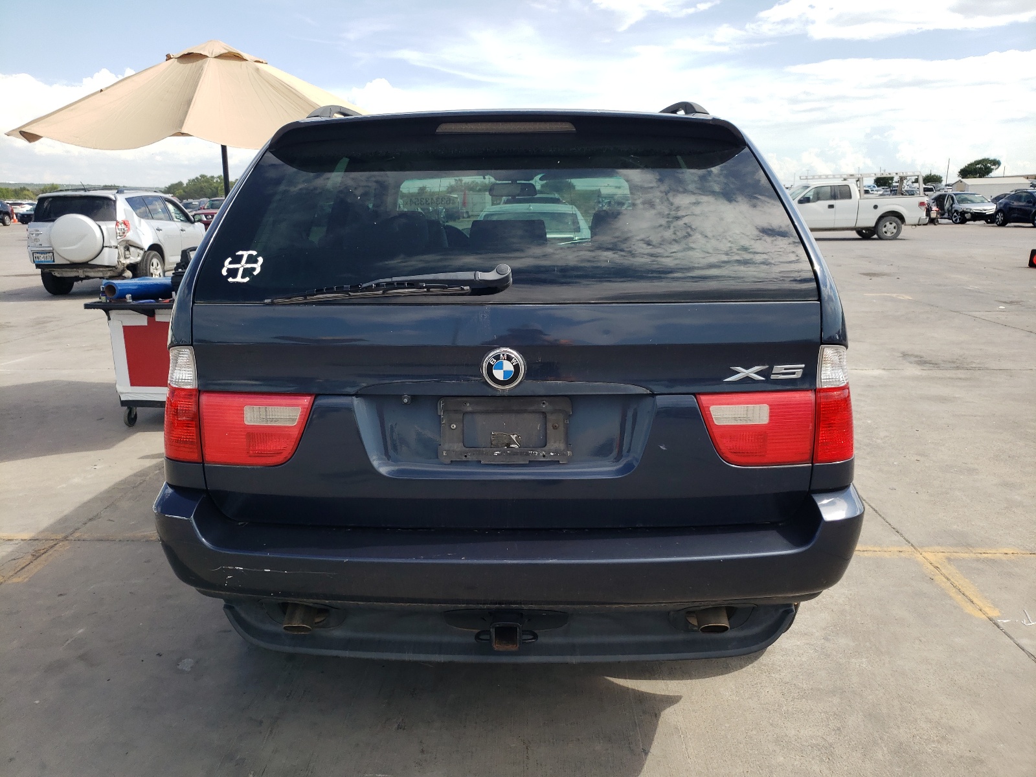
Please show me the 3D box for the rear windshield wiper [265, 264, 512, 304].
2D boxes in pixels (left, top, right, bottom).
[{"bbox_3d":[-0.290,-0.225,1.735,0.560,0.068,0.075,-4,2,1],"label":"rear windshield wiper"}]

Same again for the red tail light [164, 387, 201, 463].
[{"bbox_3d":[-0.784,0.087,1.835,0.140,0.190,0.170,0,14,1],"label":"red tail light"}]

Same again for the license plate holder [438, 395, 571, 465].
[{"bbox_3d":[-0.028,0.094,1.762,0.305,0.155,0.025,0,10,1],"label":"license plate holder"}]

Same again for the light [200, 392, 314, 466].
[{"bbox_3d":[-0.571,0.086,1.754,0.265,0.170,0.075,1,9,8],"label":"light"}]

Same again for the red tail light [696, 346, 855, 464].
[{"bbox_3d":[0.618,0.030,1.820,0.430,0.265,0.200,0,14,1],"label":"red tail light"}]

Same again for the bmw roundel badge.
[{"bbox_3d":[-0.031,-0.044,1.713,0.092,0.092,0.015,0,9,1],"label":"bmw roundel badge"}]

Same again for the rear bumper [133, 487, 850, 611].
[{"bbox_3d":[-0.022,0.346,1.946,1.800,0.240,0.460,0,14,1],"label":"rear bumper"}]

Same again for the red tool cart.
[{"bbox_3d":[-2.282,-0.206,5.347,1.000,0.850,0.600,-1,14,0],"label":"red tool cart"}]

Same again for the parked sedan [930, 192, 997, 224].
[{"bbox_3d":[21.912,-8.915,38.536,1.850,1.480,4.850,0,14,4],"label":"parked sedan"}]

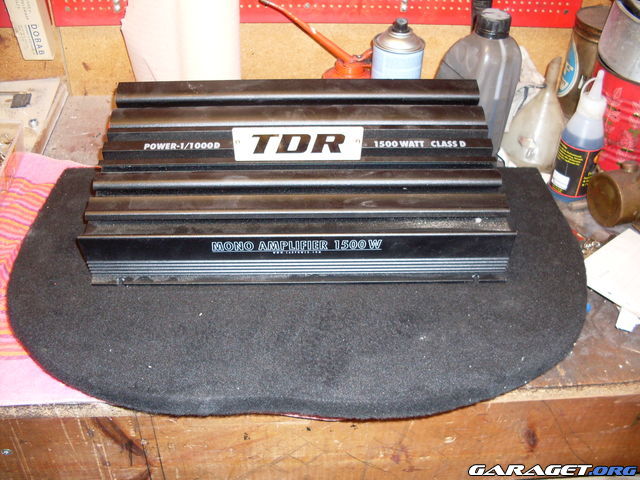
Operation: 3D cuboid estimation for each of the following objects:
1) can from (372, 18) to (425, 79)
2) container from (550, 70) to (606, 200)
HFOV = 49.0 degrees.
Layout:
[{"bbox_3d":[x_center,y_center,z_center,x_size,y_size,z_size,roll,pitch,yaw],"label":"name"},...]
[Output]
[{"bbox_3d":[0.099,-0.199,0.920,0.066,0.188,0.066,6,38,5],"label":"can"},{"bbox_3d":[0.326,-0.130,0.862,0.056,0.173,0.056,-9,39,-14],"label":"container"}]

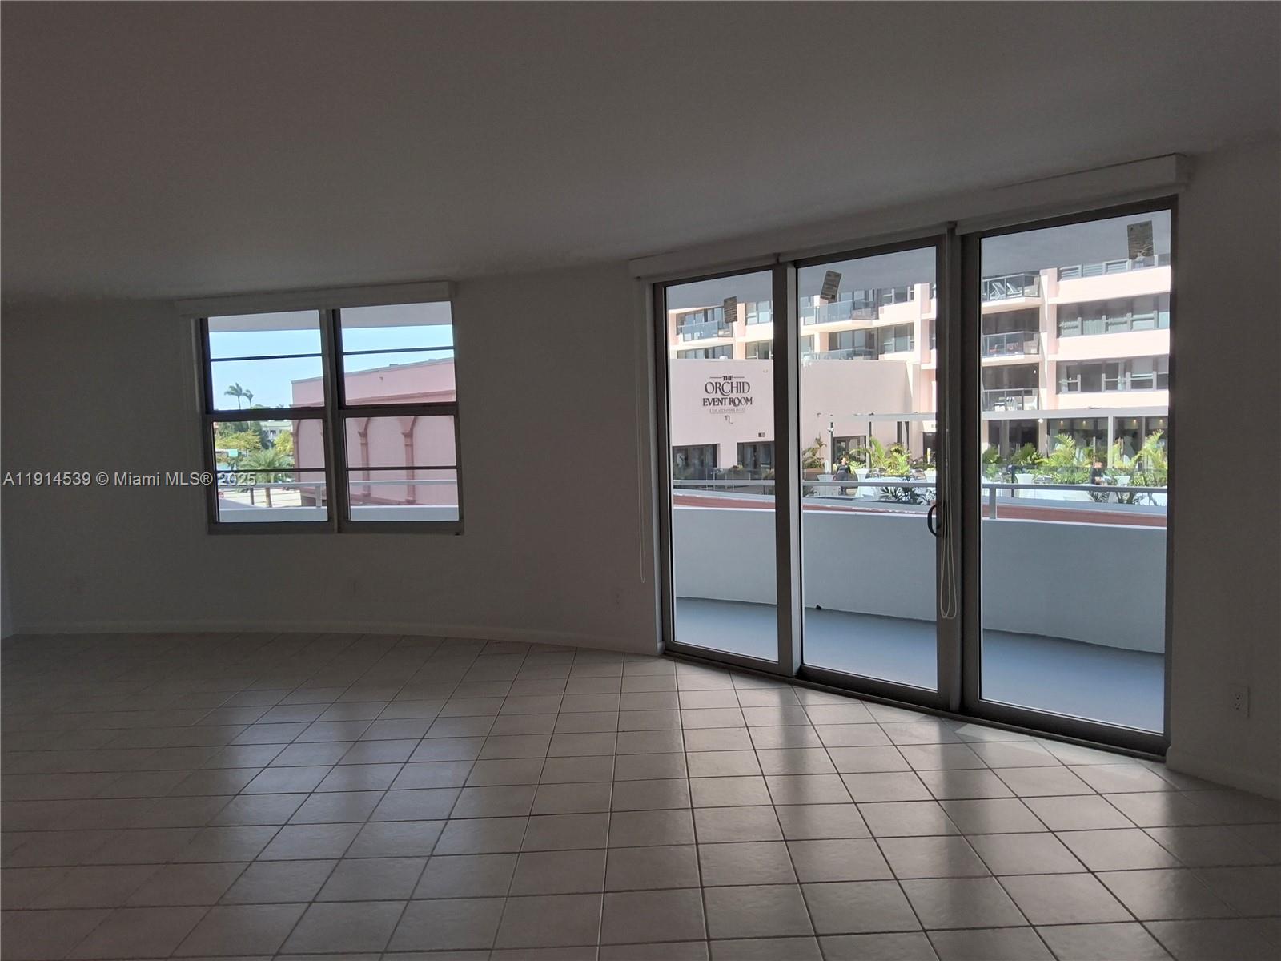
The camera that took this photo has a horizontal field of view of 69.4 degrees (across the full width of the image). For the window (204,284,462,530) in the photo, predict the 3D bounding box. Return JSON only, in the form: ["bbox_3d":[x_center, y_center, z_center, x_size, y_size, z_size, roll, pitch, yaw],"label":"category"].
[{"bbox_3d":[-2.199,-0.453,6.470,1.950,1.650,0.110,-1,4,13],"label":"window"}]

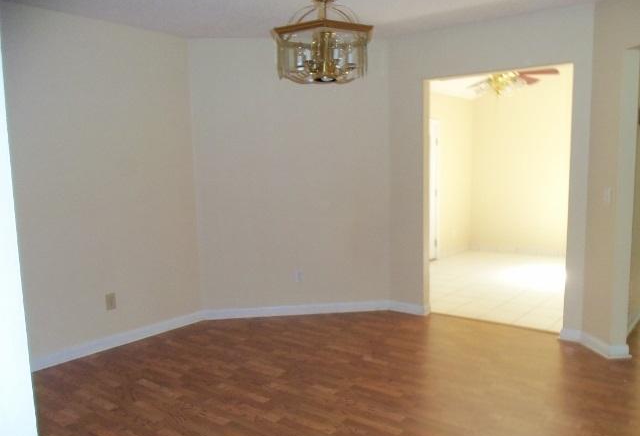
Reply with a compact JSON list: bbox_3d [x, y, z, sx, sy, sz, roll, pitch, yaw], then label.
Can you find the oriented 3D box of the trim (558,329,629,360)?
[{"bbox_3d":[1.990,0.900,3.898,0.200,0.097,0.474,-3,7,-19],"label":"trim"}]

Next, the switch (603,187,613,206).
[{"bbox_3d":[1.944,-0.147,3.639,0.014,0.118,0.076,-2,6,-7],"label":"switch"}]

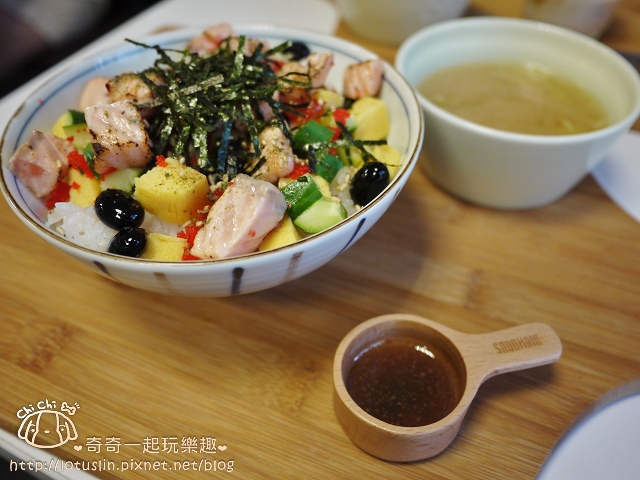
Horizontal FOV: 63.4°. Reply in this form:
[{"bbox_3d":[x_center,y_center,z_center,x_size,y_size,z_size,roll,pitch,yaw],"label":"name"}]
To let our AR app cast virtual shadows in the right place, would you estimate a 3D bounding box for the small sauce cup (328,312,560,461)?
[{"bbox_3d":[0.056,0.060,0.230,0.098,0.026,0.058,-9,45,-8],"label":"small sauce cup"}]

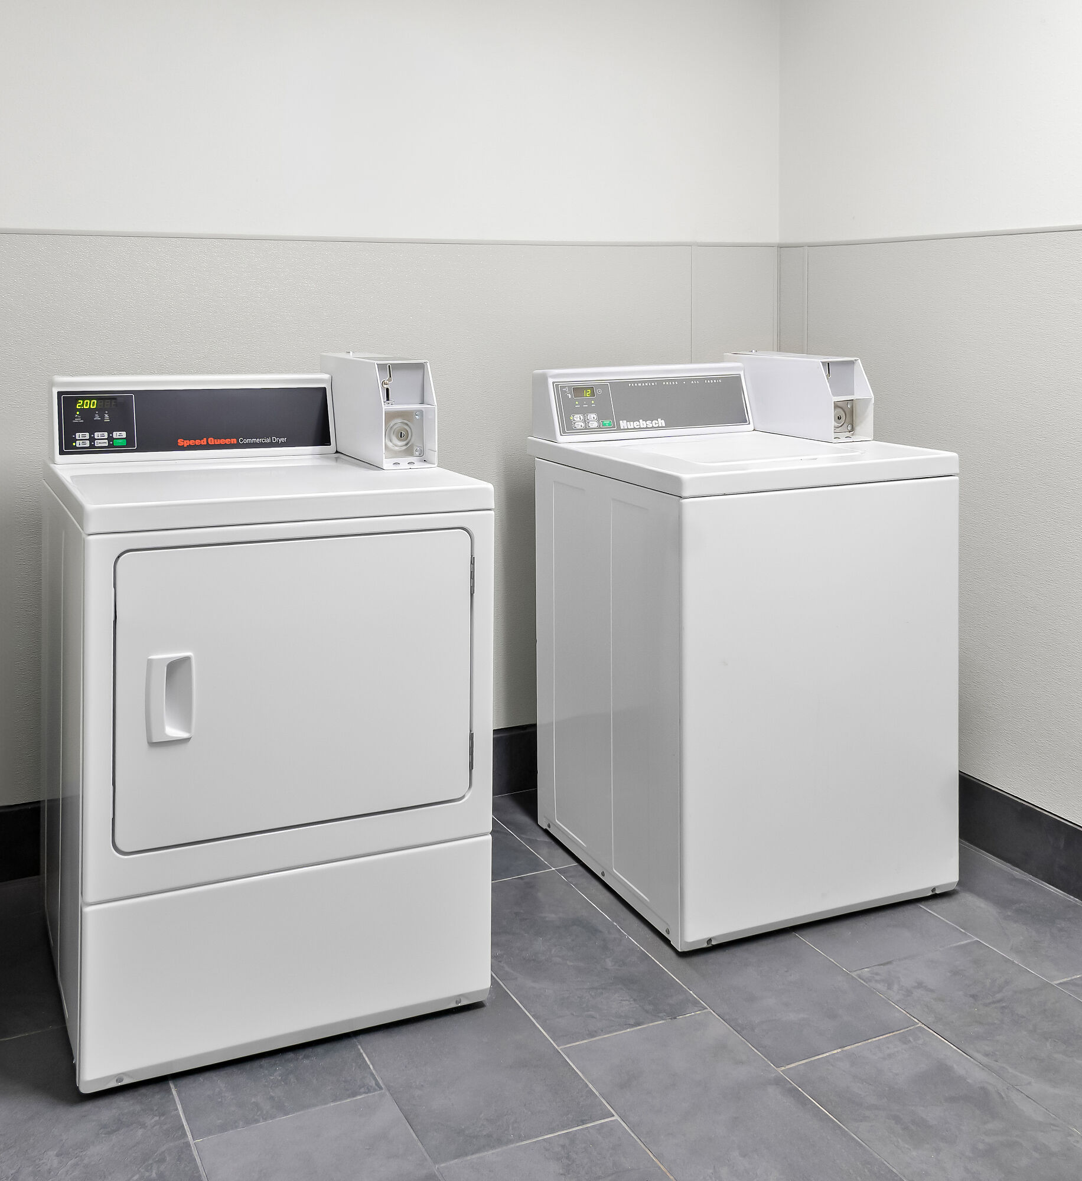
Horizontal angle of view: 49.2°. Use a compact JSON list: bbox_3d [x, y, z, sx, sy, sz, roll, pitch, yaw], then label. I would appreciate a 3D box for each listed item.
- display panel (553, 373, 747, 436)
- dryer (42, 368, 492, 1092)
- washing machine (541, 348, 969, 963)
[{"bbox_3d":[0.272,-0.442,2.811,0.505,0.125,0.030,-3,-5,-24],"label":"display panel"},{"bbox_3d":[-0.523,0.157,2.198,0.675,1.100,0.700,-4,11,-24],"label":"dryer"},{"bbox_3d":[0.430,0.094,2.662,0.660,1.100,0.700,-4,11,-24],"label":"washing machine"}]

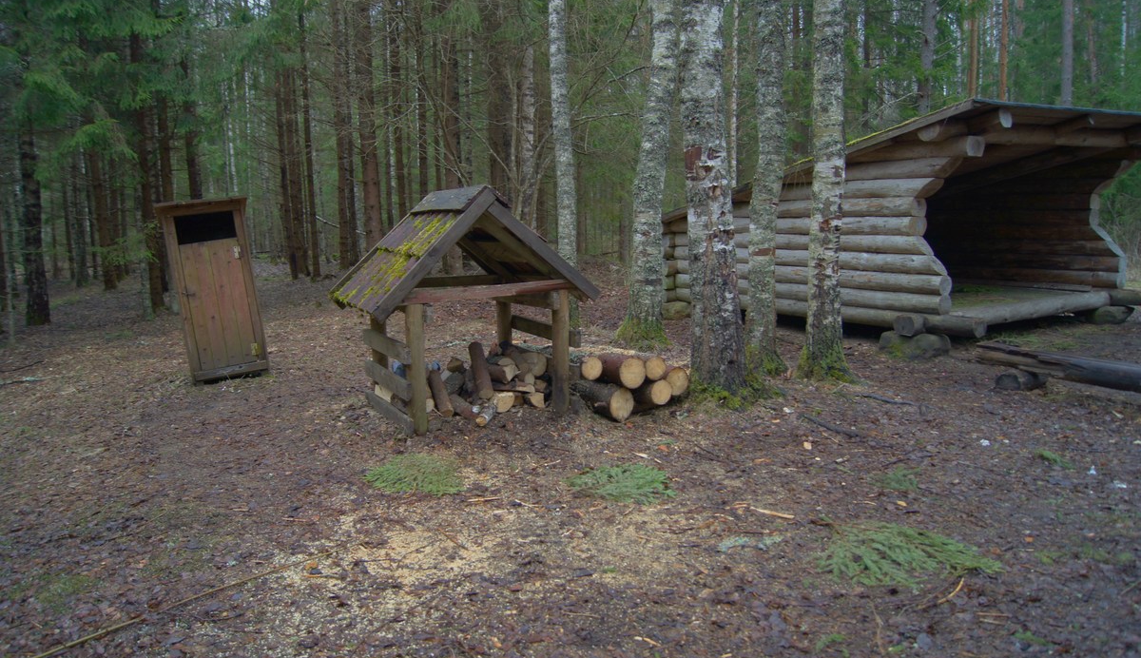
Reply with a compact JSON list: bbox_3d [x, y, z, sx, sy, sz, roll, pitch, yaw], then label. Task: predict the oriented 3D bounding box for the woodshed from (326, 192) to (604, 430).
[{"bbox_3d":[-0.893,-0.241,7.126,1.788,1.826,1.368,-5,9,-26],"label":"woodshed"}]

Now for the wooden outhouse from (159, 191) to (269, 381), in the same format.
[{"bbox_3d":[-3.803,-0.463,9.228,0.833,1.853,1.150,-9,13,-20],"label":"wooden outhouse"}]

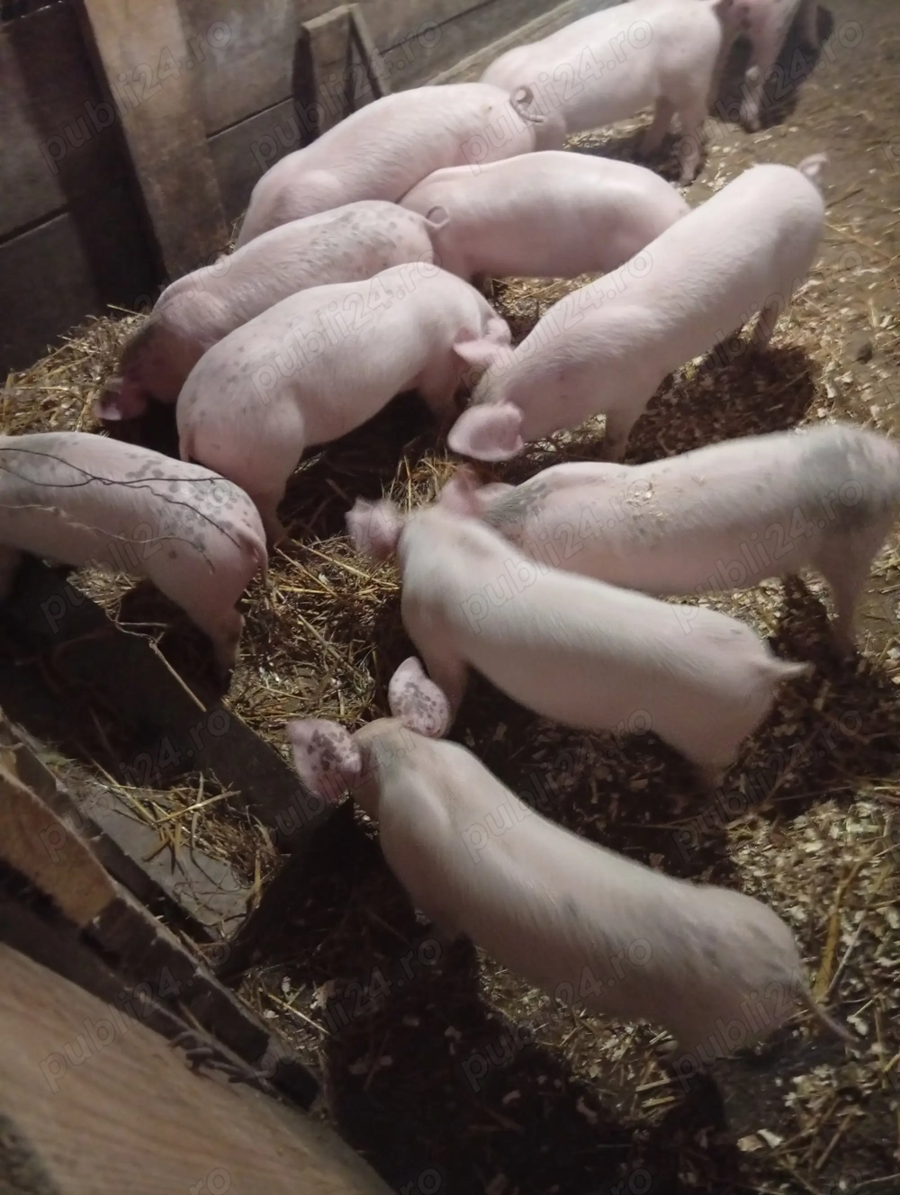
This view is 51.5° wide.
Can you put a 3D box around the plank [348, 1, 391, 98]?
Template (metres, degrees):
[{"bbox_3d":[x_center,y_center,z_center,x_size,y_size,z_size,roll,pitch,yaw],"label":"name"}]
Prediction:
[{"bbox_3d":[-0.230,-1.623,2.820,0.045,0.360,0.040,24,70,30],"label":"plank"}]

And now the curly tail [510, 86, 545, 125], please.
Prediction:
[{"bbox_3d":[0.186,-1.187,2.250,0.070,0.065,0.050,-32,55,-20],"label":"curly tail"}]

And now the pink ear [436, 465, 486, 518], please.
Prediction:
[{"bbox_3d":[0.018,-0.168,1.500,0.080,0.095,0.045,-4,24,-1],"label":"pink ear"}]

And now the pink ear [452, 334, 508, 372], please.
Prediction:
[{"bbox_3d":[0.058,-0.467,1.780,0.110,0.040,0.085,-2,50,3],"label":"pink ear"}]

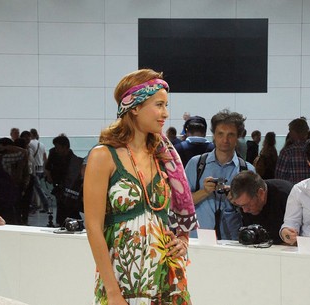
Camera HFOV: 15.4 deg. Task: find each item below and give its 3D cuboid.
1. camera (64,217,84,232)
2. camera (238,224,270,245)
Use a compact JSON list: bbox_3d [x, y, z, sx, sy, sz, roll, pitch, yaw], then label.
[{"bbox_3d":[-0.490,0.439,6.950,0.120,0.072,0.100,0,1,22],"label":"camera"},{"bbox_3d":[0.528,0.445,6.150,0.140,0.105,0.135,1,1,34],"label":"camera"}]

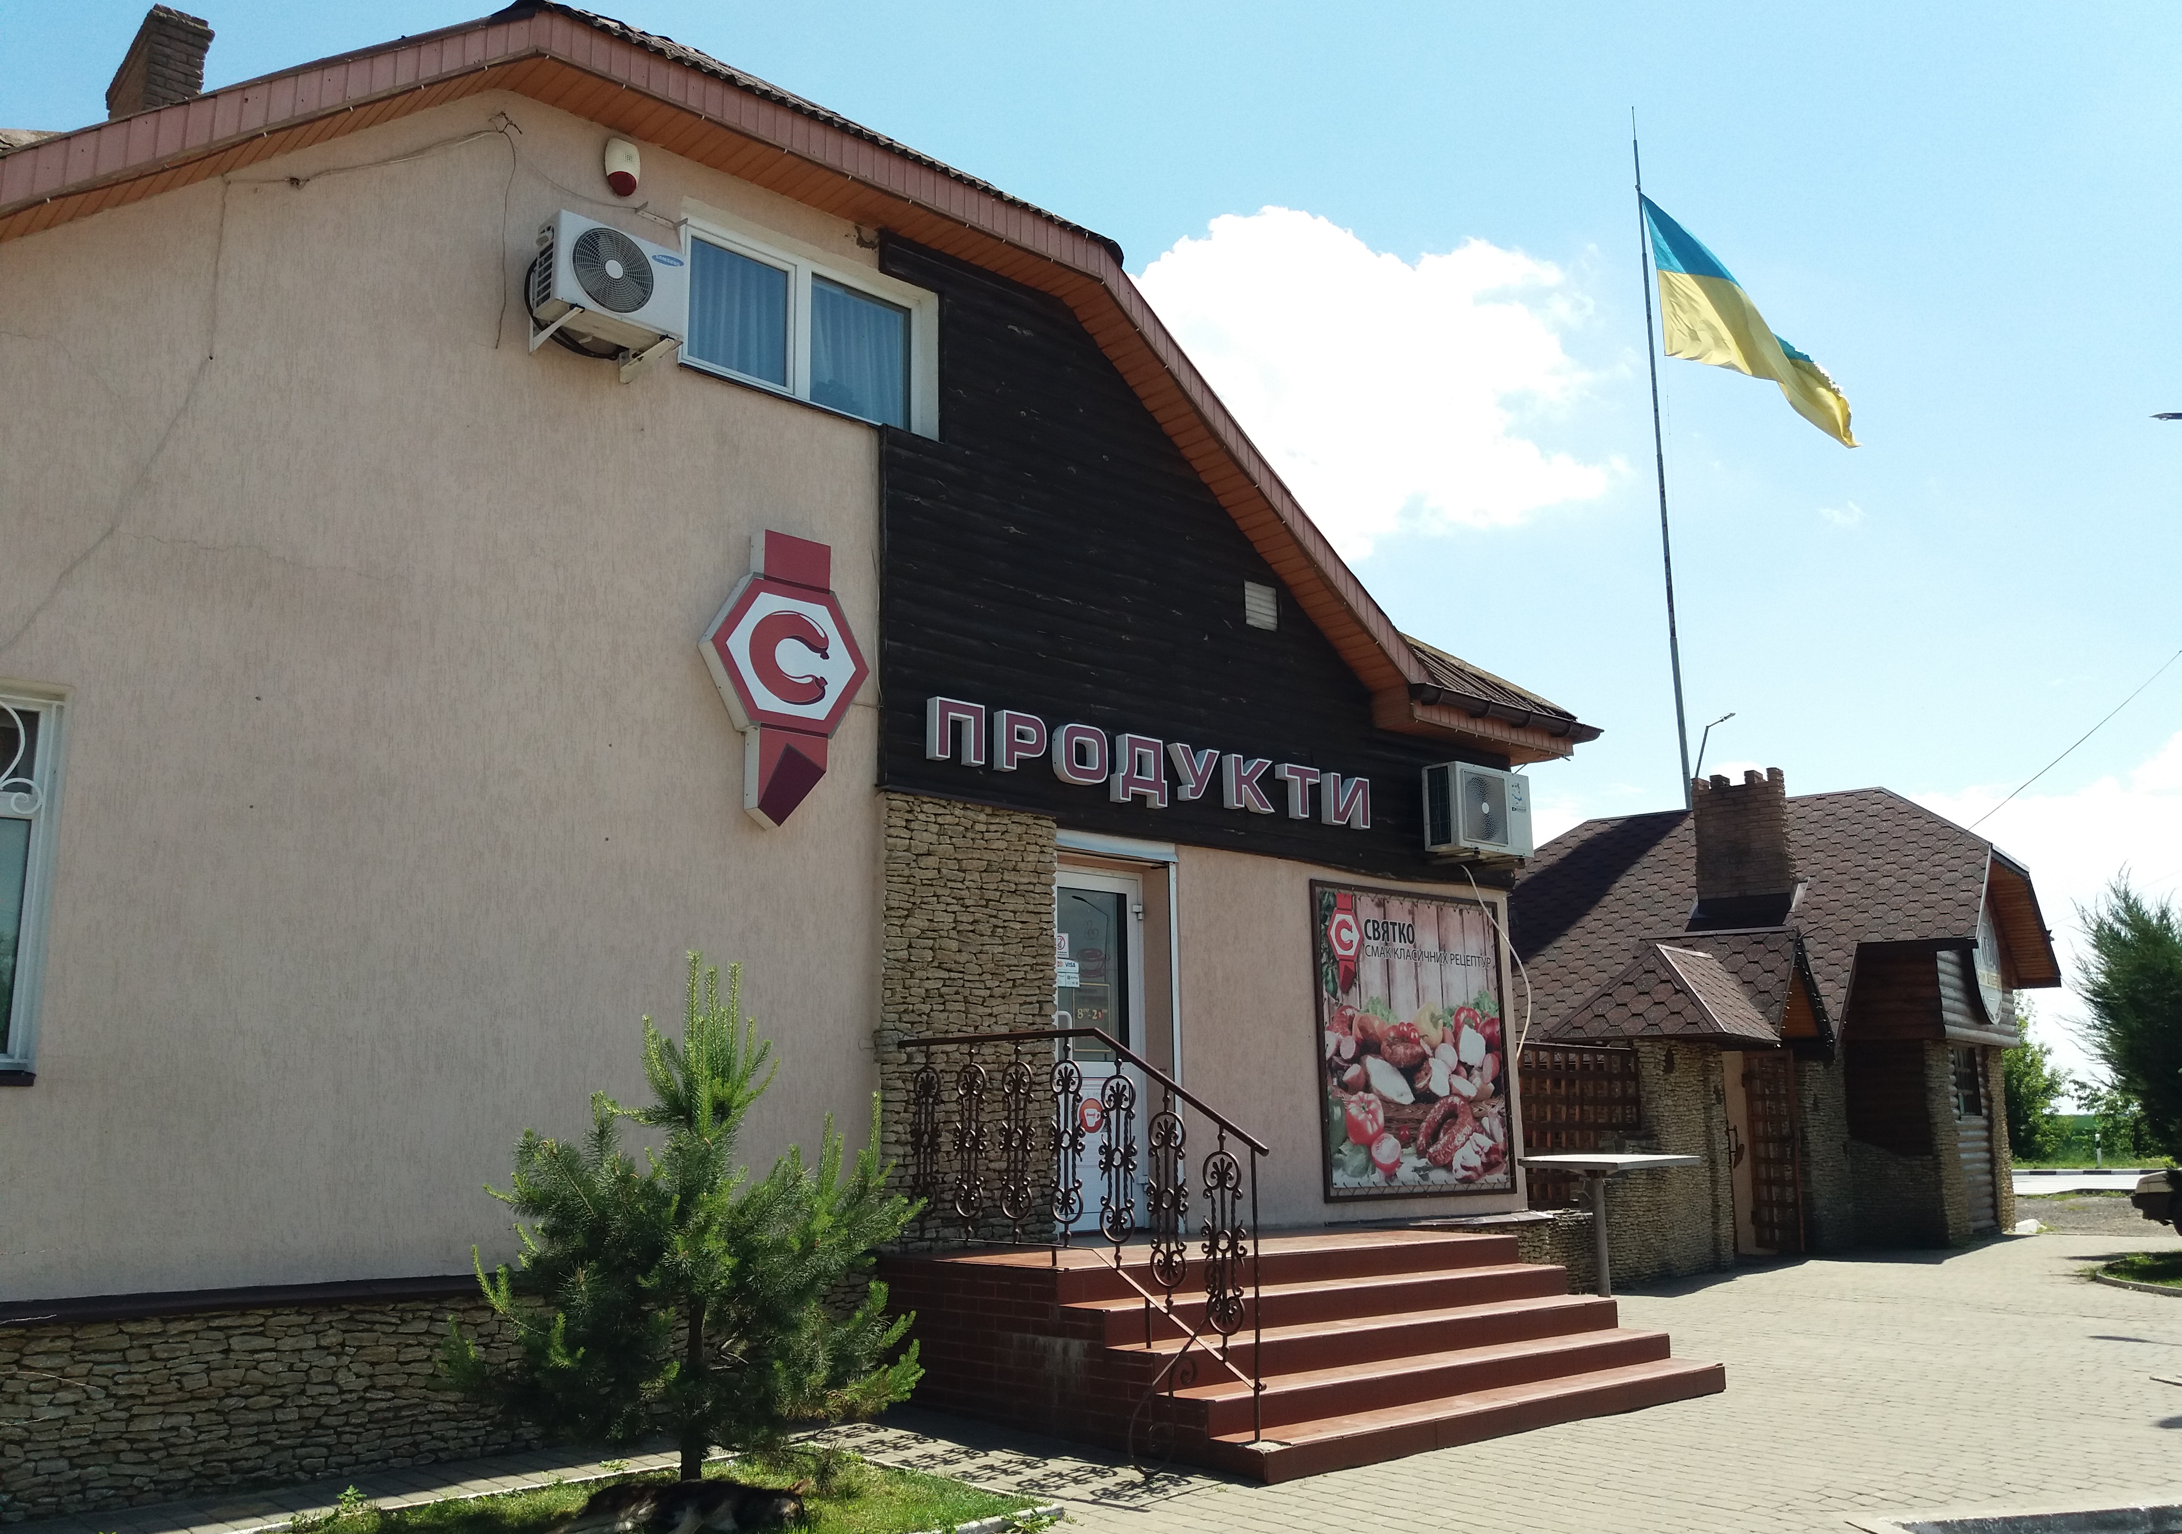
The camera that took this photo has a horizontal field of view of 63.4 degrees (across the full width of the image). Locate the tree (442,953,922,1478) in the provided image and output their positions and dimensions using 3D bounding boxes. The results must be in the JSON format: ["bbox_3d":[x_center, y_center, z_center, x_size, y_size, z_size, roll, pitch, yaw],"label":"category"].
[{"bbox_3d":[-1.567,1.788,7.058,1.800,2.080,1.800,-1,-12,0],"label":"tree"}]

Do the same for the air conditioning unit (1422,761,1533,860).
[{"bbox_3d":[2.753,0.333,12.521,0.890,0.585,0.290,10,-16,-41],"label":"air conditioning unit"}]

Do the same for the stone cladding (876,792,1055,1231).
[{"bbox_3d":[-0.656,1.366,9.514,1.190,2.380,0.120,10,-16,-41],"label":"stone cladding"}]

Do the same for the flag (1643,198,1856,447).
[{"bbox_3d":[12.044,-8.340,32.527,3.260,5.600,1.200,-5,-12,19],"label":"flag"}]

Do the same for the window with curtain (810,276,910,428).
[{"bbox_3d":[-1.278,-2.321,9.918,0.700,0.800,0.100,10,-16,-41],"label":"window with curtain"}]

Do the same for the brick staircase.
[{"bbox_3d":[1.083,2.827,8.942,3.410,0.724,2.640,10,-16,-41],"label":"brick staircase"}]

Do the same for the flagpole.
[{"bbox_3d":[10.550,-2.659,31.905,0.200,20.550,0.200,10,-16,-41],"label":"flagpole"}]

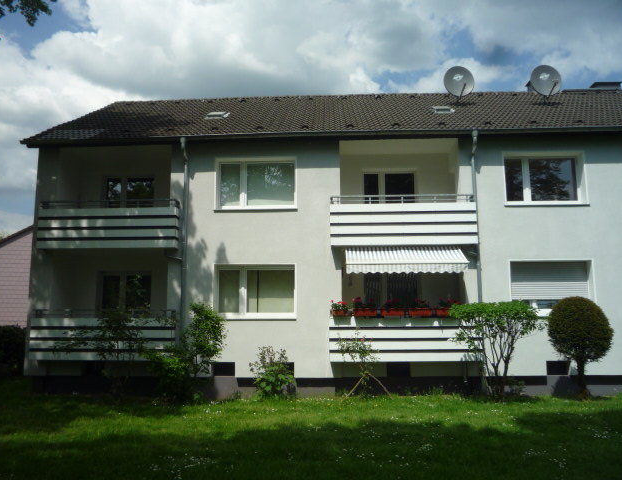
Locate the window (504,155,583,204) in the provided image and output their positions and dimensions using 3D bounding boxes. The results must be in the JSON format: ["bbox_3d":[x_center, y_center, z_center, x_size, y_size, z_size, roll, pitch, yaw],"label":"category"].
[{"bbox_3d":[5.868,-1.522,13.920,2.039,1.336,0.180,-1,-8,3],"label":"window"}]

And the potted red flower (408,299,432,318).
[{"bbox_3d":[2.550,1.614,13.044,0.550,0.430,0.260,-1,-8,3],"label":"potted red flower"}]

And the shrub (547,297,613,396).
[{"bbox_3d":[5.929,2.379,12.198,1.420,2.240,1.420,-1,-8,3],"label":"shrub"}]

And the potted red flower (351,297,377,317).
[{"bbox_3d":[1.274,1.581,13.092,0.590,0.450,0.250,-1,-8,3],"label":"potted red flower"}]

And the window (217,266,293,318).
[{"bbox_3d":[-1.383,1.300,13.914,2.020,1.350,0.180,-1,-8,3],"label":"window"}]

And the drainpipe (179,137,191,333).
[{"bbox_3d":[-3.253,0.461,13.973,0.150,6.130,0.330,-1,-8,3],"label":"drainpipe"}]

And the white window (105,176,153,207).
[{"bbox_3d":[-5.089,-1.286,15.582,1.404,1.050,0.160,-1,-8,3],"label":"white window"}]

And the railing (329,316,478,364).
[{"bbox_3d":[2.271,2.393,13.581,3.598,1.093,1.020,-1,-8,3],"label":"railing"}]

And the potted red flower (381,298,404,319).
[{"bbox_3d":[1.907,1.594,13.057,0.570,0.450,0.250,-1,-8,3],"label":"potted red flower"}]

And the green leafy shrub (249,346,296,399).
[{"bbox_3d":[-0.900,3.107,12.955,1.080,1.218,0.960,-1,-8,3],"label":"green leafy shrub"}]

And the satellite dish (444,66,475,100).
[{"bbox_3d":[4.677,-4.885,17.483,0.970,1.060,0.500,0,-8,-5],"label":"satellite dish"}]

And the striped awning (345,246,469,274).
[{"bbox_3d":[2.223,0.476,13.145,2.774,0.743,1.100,-1,-8,3],"label":"striped awning"}]

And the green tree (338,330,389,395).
[{"bbox_3d":[1.176,2.792,12.441,1.162,1.416,1.000,-1,-8,3],"label":"green tree"}]

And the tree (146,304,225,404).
[{"bbox_3d":[-2.794,2.490,12.288,1.818,2.153,1.600,-1,-8,3],"label":"tree"}]

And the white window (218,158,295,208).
[{"bbox_3d":[-1.393,-1.442,14.297,2.059,1.318,0.150,-1,-8,3],"label":"white window"}]

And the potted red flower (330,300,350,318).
[{"bbox_3d":[0.675,1.633,13.146,0.473,0.397,0.260,-1,-8,3],"label":"potted red flower"}]

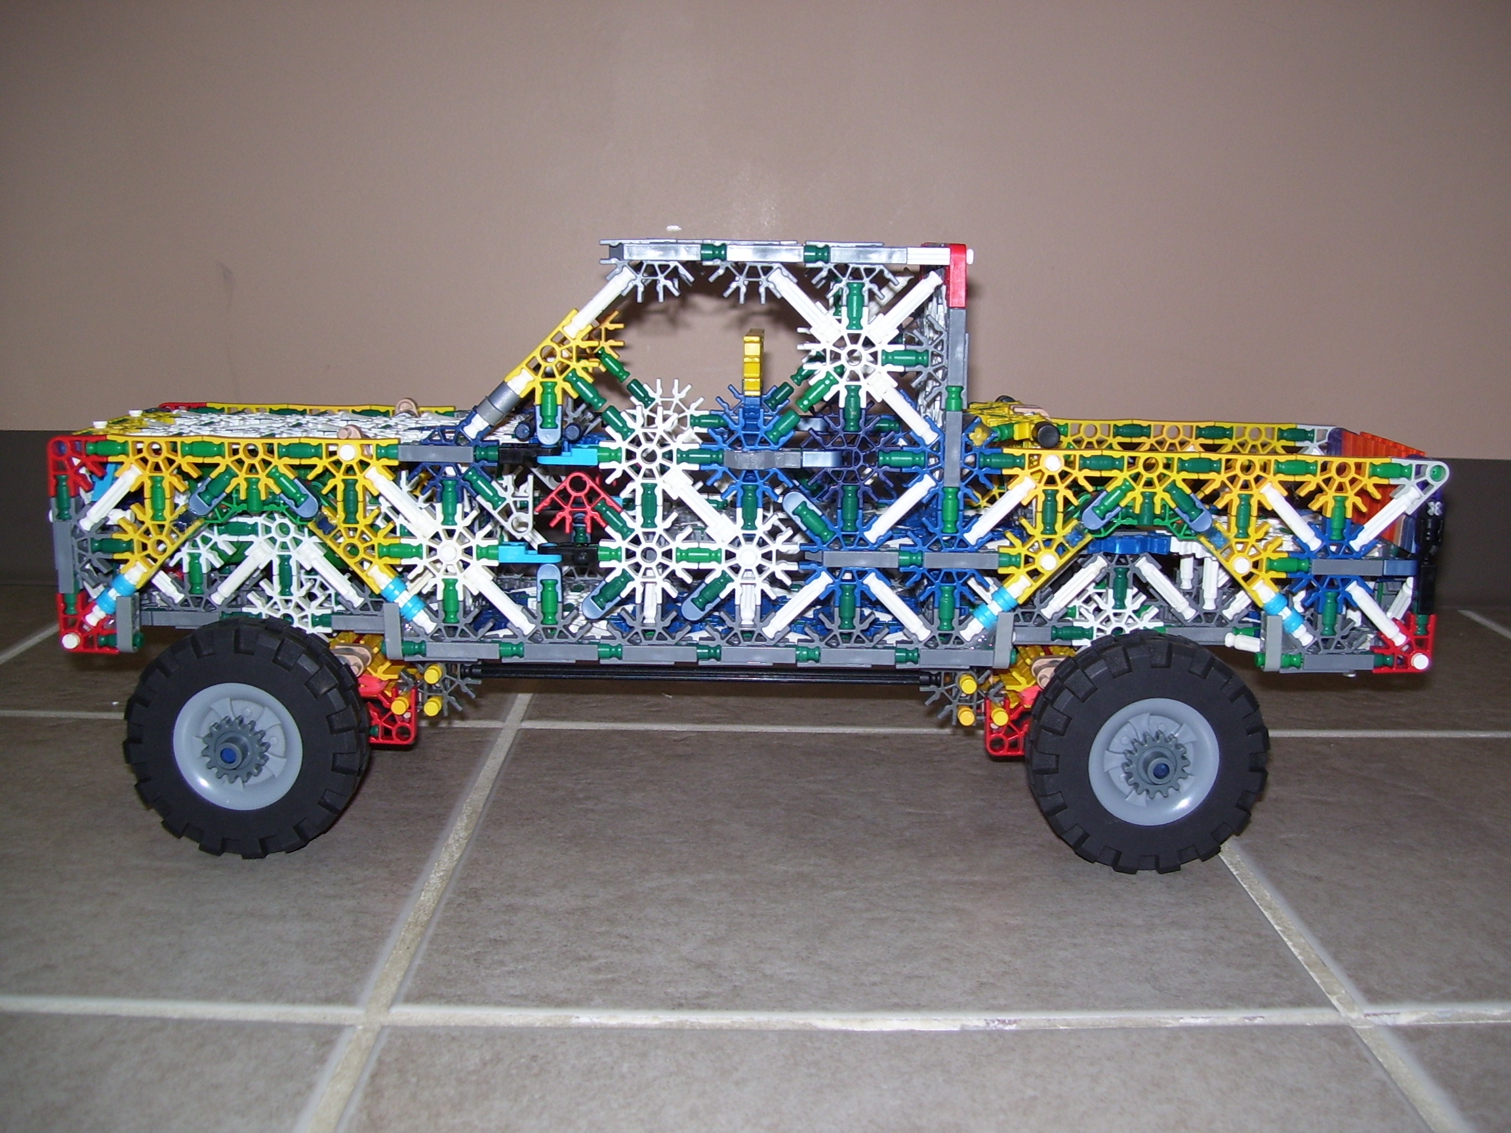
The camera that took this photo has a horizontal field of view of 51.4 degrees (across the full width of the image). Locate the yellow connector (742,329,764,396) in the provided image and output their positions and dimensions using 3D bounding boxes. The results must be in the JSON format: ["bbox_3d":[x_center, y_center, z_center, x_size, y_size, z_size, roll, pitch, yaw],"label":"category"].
[{"bbox_3d":[-0.001,-0.080,0.620,0.006,0.023,0.036,1,11,-1],"label":"yellow connector"}]

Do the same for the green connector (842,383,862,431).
[{"bbox_3d":[0.036,-0.059,0.584,0.006,0.017,0.006,1,11,0],"label":"green connector"}]

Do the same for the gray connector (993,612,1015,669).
[{"bbox_3d":[0.096,0.029,0.603,0.007,0.021,0.010,1,8,0],"label":"gray connector"}]

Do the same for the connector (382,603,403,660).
[{"bbox_3d":[-0.135,0.024,0.591,0.006,0.021,0.009,1,10,0],"label":"connector"}]

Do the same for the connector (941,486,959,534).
[{"bbox_3d":[0.074,-0.021,0.592,0.006,0.017,0.006,1,11,0],"label":"connector"}]

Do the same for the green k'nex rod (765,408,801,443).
[{"bbox_3d":[0.011,-0.053,0.592,0.012,0.006,0.006,-44,6,5],"label":"green k'nex rod"}]

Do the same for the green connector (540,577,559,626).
[{"bbox_3d":[-0.078,0.014,0.599,0.006,0.017,0.006,1,11,0],"label":"green connector"}]

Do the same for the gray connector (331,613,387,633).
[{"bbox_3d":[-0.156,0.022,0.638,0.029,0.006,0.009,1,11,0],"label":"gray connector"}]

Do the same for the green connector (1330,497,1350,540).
[{"bbox_3d":[0.220,-0.018,0.593,0.006,0.017,0.006,1,11,0],"label":"green connector"}]

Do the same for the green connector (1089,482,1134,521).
[{"bbox_3d":[0.135,-0.026,0.591,0.006,0.017,0.006,45,8,-8],"label":"green connector"}]

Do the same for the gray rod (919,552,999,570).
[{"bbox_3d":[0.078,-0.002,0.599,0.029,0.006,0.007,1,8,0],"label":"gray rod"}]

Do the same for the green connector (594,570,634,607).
[{"bbox_3d":[-0.054,0.009,0.600,0.017,0.006,0.006,-44,6,5],"label":"green connector"}]

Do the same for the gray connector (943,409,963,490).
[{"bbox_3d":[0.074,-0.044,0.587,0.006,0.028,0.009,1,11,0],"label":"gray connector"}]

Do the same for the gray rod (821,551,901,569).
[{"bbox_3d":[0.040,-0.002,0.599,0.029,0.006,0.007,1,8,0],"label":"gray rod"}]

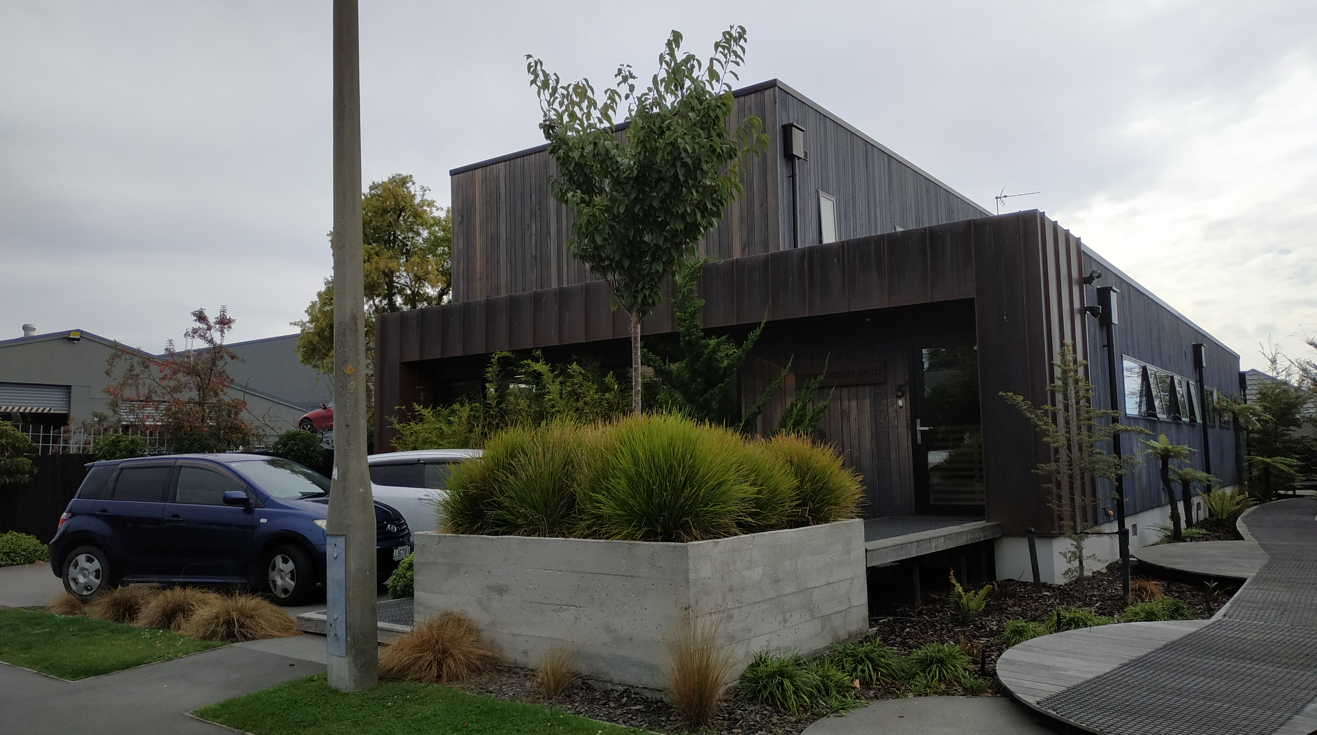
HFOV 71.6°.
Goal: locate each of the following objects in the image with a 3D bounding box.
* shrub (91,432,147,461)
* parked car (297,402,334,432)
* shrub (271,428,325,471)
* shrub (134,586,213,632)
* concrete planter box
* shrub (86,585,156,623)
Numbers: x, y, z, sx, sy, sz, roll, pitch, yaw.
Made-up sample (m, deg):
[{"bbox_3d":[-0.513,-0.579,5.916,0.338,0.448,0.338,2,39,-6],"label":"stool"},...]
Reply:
[{"bbox_3d":[-7.961,1.310,13.446,0.800,0.800,0.800,-5,-7,38],"label":"shrub"},{"bbox_3d":[-12.350,1.957,36.220,4.250,1.320,1.760,-3,-6,21],"label":"parked car"},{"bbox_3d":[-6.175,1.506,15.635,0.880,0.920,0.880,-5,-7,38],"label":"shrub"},{"bbox_3d":[-4.325,2.112,8.159,0.760,0.356,0.720,2,-6,-27],"label":"shrub"},{"bbox_3d":[-0.110,1.706,7.341,2.671,0.910,2.473,-5,-7,38],"label":"concrete planter box"},{"bbox_3d":[-5.032,2.169,8.547,0.700,0.323,0.680,3,-6,-30],"label":"shrub"}]

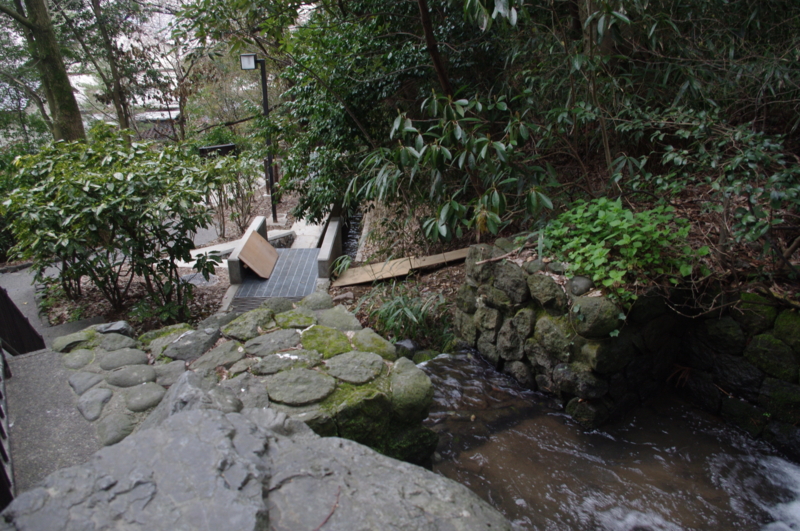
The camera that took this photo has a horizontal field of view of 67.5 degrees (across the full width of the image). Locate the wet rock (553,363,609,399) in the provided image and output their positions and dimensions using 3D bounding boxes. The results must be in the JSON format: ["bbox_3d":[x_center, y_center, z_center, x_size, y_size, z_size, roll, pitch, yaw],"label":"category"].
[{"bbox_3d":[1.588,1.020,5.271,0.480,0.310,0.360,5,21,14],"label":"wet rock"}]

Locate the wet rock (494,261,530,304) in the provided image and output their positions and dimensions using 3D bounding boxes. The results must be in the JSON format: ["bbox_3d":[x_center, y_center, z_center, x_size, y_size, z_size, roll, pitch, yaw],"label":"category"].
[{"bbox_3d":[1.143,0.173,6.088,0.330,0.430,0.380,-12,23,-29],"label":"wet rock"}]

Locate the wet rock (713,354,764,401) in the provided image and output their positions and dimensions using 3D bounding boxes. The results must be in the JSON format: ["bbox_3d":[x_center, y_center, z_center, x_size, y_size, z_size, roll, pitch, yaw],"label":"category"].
[{"bbox_3d":[2.656,0.879,4.701,0.329,0.360,0.417,-18,27,-41],"label":"wet rock"}]

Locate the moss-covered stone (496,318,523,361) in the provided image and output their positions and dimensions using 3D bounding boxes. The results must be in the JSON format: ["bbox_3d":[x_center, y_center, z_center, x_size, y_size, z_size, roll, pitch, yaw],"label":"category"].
[{"bbox_3d":[0.982,0.664,5.374,0.249,0.407,0.211,-13,24,-31],"label":"moss-covered stone"}]

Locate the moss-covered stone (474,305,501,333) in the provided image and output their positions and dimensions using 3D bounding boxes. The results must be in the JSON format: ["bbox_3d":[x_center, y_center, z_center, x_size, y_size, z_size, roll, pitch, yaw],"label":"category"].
[{"bbox_3d":[0.818,0.495,5.599,0.225,0.264,0.265,-13,24,-31],"label":"moss-covered stone"}]

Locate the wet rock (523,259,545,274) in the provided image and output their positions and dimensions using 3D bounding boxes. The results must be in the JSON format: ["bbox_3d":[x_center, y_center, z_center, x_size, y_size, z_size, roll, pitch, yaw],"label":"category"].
[{"bbox_3d":[1.259,0.009,5.650,0.190,0.140,0.224,-13,24,-31],"label":"wet rock"}]

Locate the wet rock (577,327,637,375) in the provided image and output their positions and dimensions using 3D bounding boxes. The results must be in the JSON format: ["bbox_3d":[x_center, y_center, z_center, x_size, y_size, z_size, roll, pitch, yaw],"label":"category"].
[{"bbox_3d":[1.580,0.650,4.584,0.460,0.350,0.380,-9,22,-24],"label":"wet rock"}]

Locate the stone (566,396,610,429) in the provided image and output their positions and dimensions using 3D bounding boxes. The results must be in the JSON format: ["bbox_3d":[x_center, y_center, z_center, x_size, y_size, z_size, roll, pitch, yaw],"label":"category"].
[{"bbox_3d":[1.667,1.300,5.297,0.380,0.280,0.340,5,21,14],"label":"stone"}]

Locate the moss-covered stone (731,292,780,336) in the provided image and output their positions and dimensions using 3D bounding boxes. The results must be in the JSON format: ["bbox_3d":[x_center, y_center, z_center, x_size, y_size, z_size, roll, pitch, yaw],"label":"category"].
[{"bbox_3d":[2.740,0.378,4.618,0.298,0.342,0.360,-18,27,-41],"label":"moss-covered stone"}]

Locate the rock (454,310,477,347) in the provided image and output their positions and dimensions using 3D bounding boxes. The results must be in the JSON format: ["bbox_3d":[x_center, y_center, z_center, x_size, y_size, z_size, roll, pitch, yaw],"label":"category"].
[{"bbox_3d":[0.736,0.697,6.733,0.280,0.420,0.270,-12,23,-29],"label":"rock"}]

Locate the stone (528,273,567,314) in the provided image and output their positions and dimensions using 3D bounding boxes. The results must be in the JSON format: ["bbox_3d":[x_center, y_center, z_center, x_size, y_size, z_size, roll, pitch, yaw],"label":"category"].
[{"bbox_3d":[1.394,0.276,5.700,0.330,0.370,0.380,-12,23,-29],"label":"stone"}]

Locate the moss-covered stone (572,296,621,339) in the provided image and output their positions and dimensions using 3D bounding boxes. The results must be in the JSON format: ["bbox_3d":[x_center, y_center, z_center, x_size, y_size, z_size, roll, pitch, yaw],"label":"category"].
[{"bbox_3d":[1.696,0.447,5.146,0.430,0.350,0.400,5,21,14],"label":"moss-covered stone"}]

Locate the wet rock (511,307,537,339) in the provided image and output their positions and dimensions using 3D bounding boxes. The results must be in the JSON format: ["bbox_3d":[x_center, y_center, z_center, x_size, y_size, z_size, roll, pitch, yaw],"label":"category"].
[{"bbox_3d":[1.079,0.498,5.233,0.221,0.290,0.233,-13,24,-31],"label":"wet rock"}]

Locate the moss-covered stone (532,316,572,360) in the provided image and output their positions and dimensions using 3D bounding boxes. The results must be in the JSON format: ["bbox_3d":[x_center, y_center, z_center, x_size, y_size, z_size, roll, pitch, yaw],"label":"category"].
[{"bbox_3d":[1.436,0.678,5.642,0.330,0.410,0.380,-12,23,-29],"label":"moss-covered stone"}]

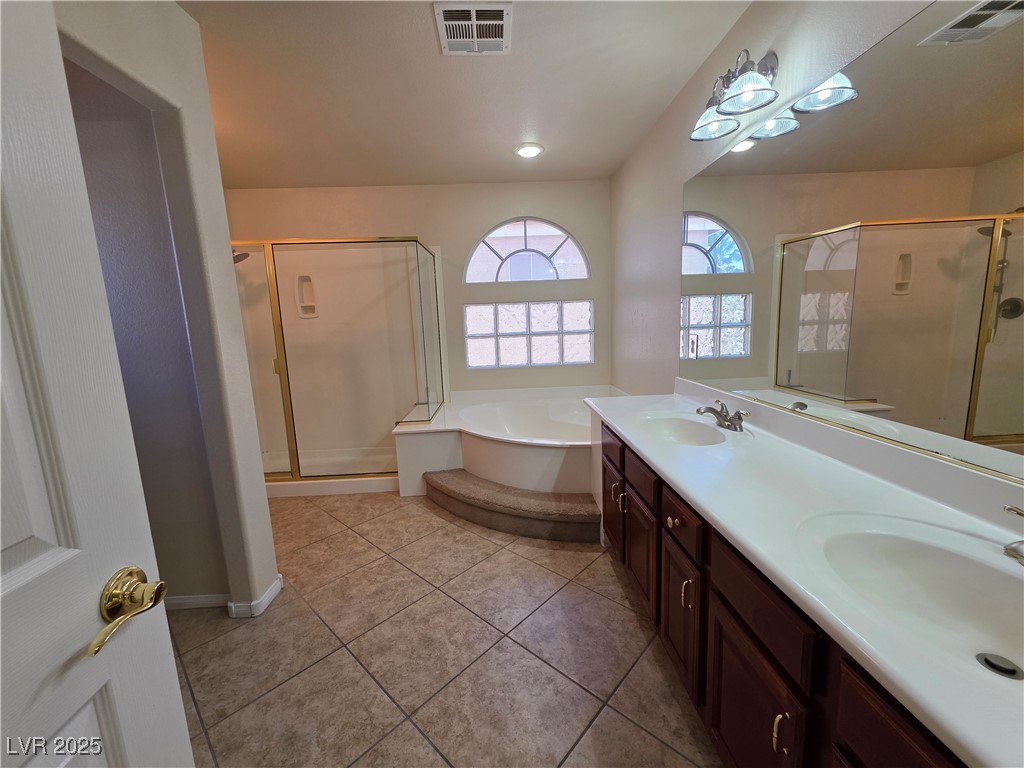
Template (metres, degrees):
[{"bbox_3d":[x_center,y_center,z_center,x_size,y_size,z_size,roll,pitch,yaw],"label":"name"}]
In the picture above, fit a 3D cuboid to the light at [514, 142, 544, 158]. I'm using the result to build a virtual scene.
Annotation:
[{"bbox_3d":[0.129,-1.711,2.815,0.206,0.034,0.206,-2,9,-2],"label":"light"}]

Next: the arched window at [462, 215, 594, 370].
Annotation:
[{"bbox_3d":[0.161,-0.837,3.606,1.230,1.360,0.112,-2,9,-2],"label":"arched window"}]

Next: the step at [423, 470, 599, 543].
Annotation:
[{"bbox_3d":[-0.063,0.771,2.494,1.122,0.192,0.763,-2,9,-2],"label":"step"}]

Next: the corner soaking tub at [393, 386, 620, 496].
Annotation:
[{"bbox_3d":[0.076,0.466,3.048,1.862,0.614,1.434,-2,9,-2],"label":"corner soaking tub"}]

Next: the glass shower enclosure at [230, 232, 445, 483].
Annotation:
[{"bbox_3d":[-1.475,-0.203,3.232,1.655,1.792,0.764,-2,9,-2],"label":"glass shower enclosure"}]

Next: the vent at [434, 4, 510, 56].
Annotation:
[{"bbox_3d":[-0.159,-1.515,1.654,0.305,0.025,0.300,-2,9,-2],"label":"vent"}]

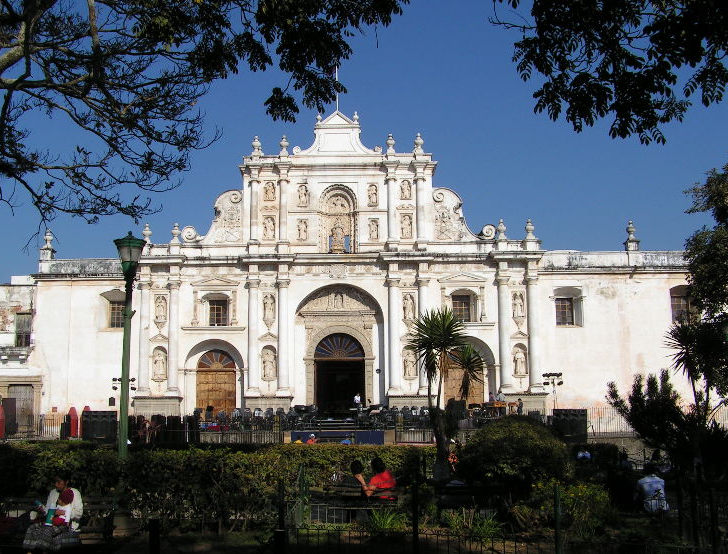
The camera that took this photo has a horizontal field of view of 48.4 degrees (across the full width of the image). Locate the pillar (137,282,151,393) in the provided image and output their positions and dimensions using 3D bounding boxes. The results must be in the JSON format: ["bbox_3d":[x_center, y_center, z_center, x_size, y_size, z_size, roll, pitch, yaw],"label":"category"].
[{"bbox_3d":[-17.011,4.797,62.950,1.088,8.736,0.980,0,-8,0],"label":"pillar"}]

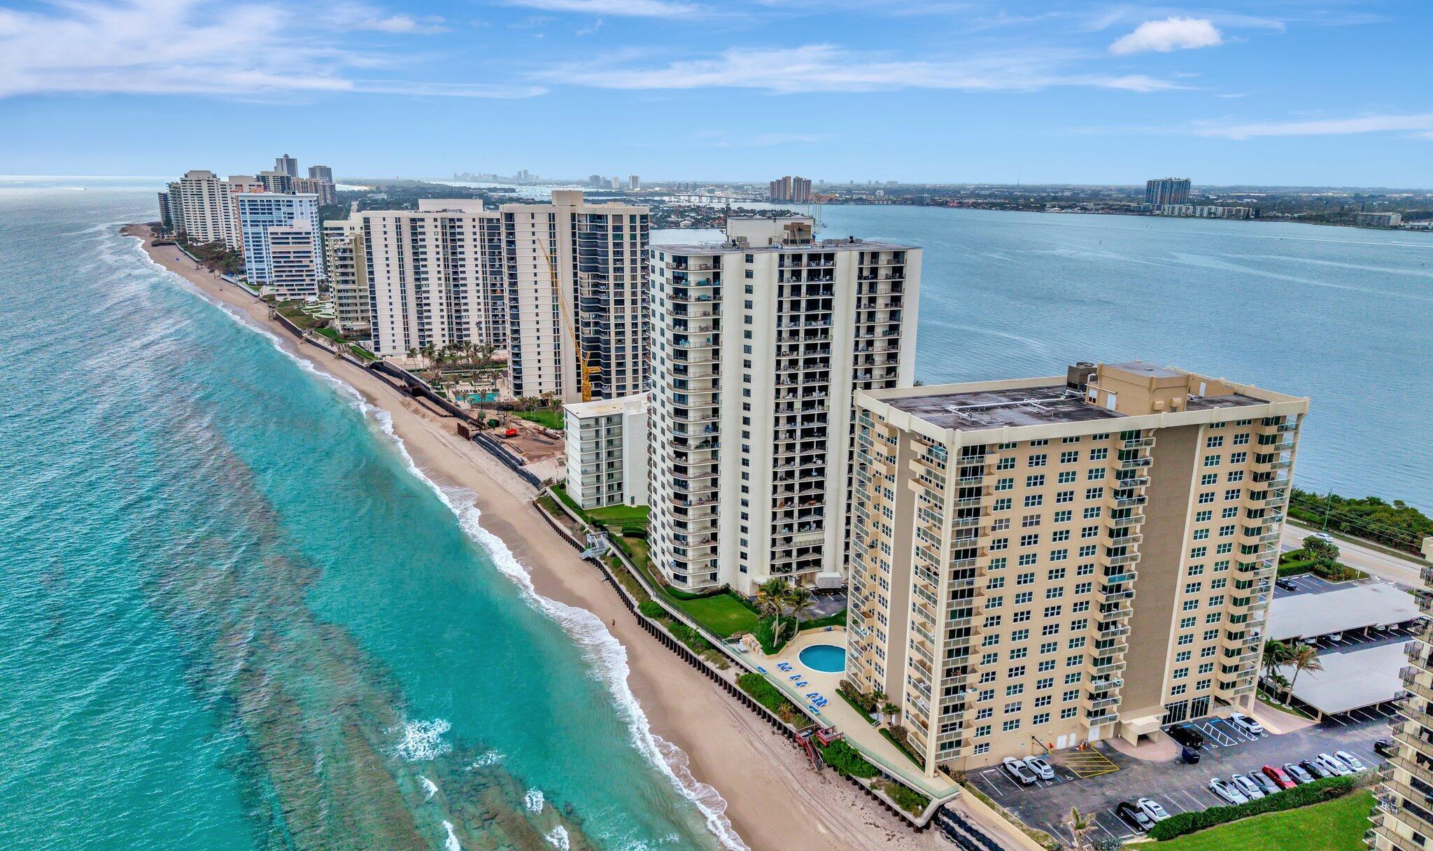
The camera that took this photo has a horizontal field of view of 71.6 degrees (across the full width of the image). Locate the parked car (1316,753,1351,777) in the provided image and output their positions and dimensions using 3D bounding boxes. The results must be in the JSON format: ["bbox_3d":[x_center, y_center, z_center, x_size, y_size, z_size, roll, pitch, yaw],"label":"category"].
[{"bbox_3d":[83.794,46.274,134.651,1.870,1.680,4.650,-4,15,-18],"label":"parked car"}]

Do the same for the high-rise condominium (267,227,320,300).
[{"bbox_3d":[-262.610,-102.804,621.404,25.500,46.000,23.000,-4,15,-18],"label":"high-rise condominium"}]

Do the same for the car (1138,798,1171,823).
[{"bbox_3d":[54.415,47.809,123.428,1.840,1.480,4.700,-4,15,-19],"label":"car"}]

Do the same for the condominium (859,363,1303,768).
[{"bbox_3d":[51.324,16.747,145.059,58.800,51.300,24.000,-4,15,-19],"label":"condominium"}]

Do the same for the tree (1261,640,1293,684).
[{"bbox_3d":[85.673,37.785,152.825,4.600,9.000,4.600,1,14,0],"label":"tree"}]

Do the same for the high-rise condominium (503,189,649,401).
[{"bbox_3d":[-50.060,-45.562,348.555,49.000,71.400,25.000,-4,15,-19],"label":"high-rise condominium"}]

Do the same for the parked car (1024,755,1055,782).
[{"bbox_3d":[42.979,45.403,132.218,1.900,1.670,4.720,-4,15,-19],"label":"parked car"}]

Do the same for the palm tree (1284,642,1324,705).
[{"bbox_3d":[87.877,37.204,149.674,5.600,9.900,5.600,-4,15,-19],"label":"palm tree"}]

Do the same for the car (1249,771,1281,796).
[{"bbox_3d":[72.483,47.287,130.617,1.830,1.450,4.750,-4,15,-18],"label":"car"}]

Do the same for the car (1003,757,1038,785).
[{"bbox_3d":[40.620,46.197,133.160,1.870,1.730,5.050,-4,15,-18],"label":"car"}]

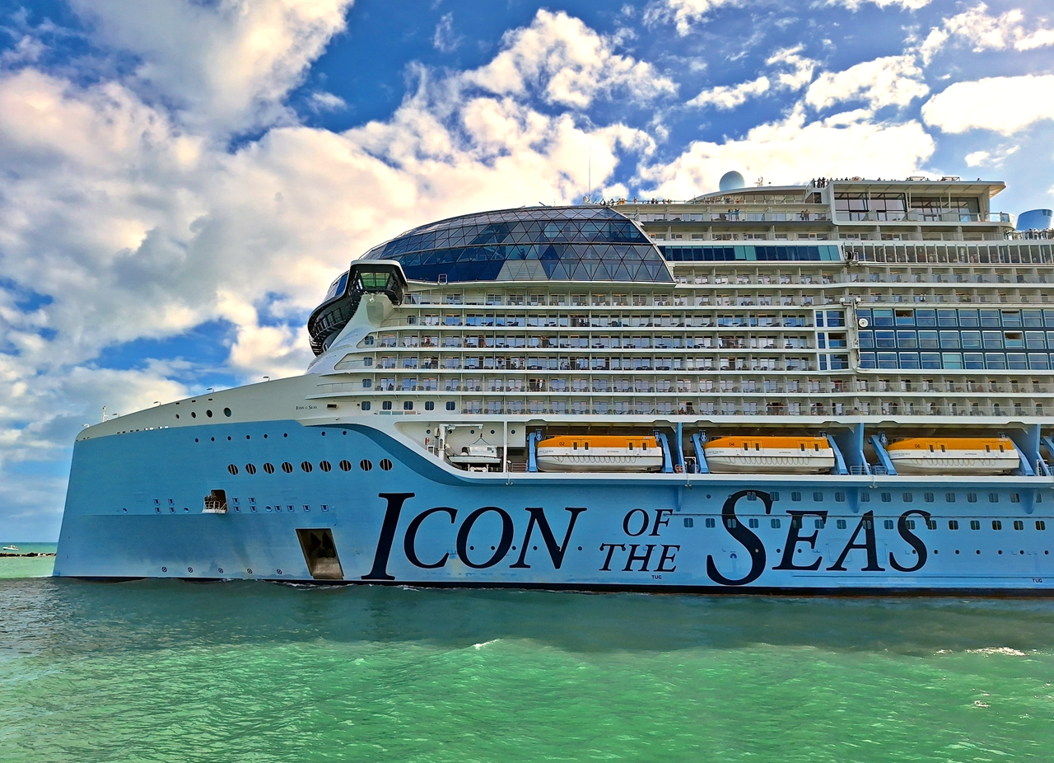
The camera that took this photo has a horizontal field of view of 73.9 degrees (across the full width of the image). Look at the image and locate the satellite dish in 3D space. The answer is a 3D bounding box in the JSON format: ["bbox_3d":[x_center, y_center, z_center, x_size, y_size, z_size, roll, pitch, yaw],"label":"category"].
[{"bbox_3d":[30.100,-29.100,102.800,3.650,3.500,3.650,0,-13,0],"label":"satellite dish"}]

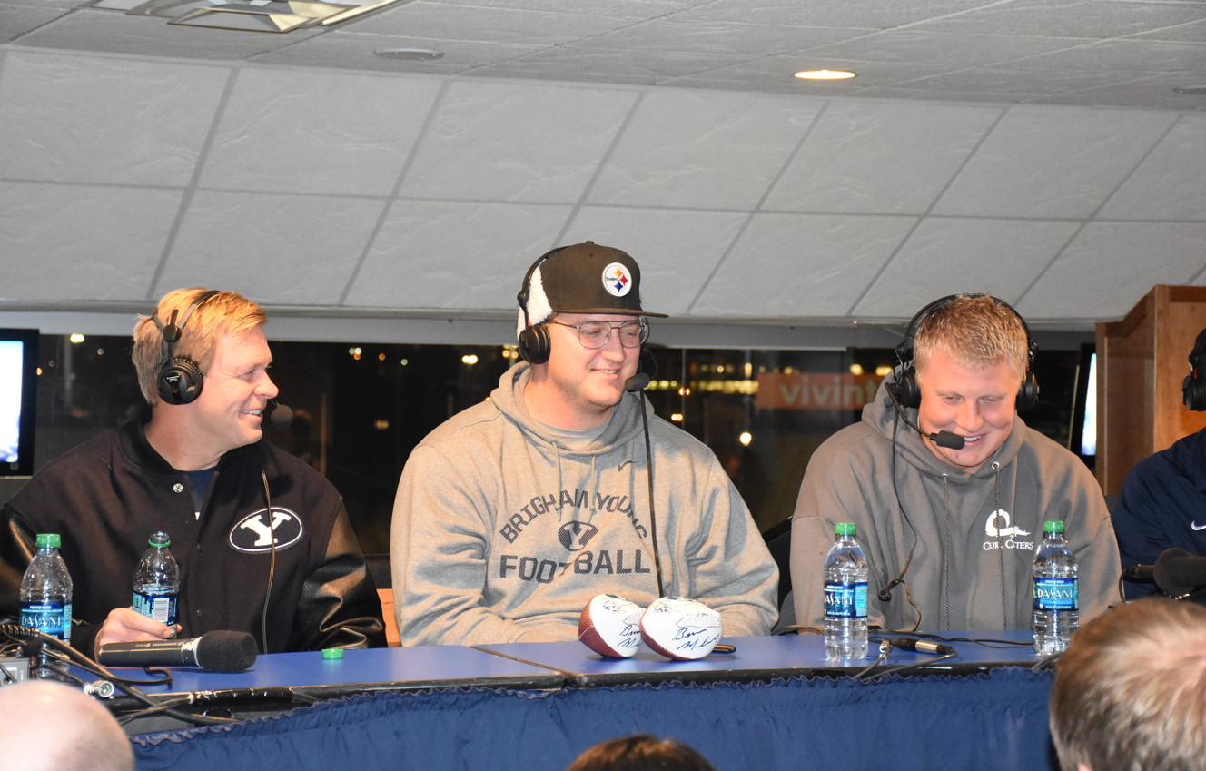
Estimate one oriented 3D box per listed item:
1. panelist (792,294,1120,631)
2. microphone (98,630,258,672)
[{"bbox_3d":[0.605,0.500,4.310,0.550,1.310,0.760,0,-1,-7],"label":"panelist"},{"bbox_3d":[-0.600,0.373,3.690,0.243,0.058,0.058,-1,-1,27],"label":"microphone"}]

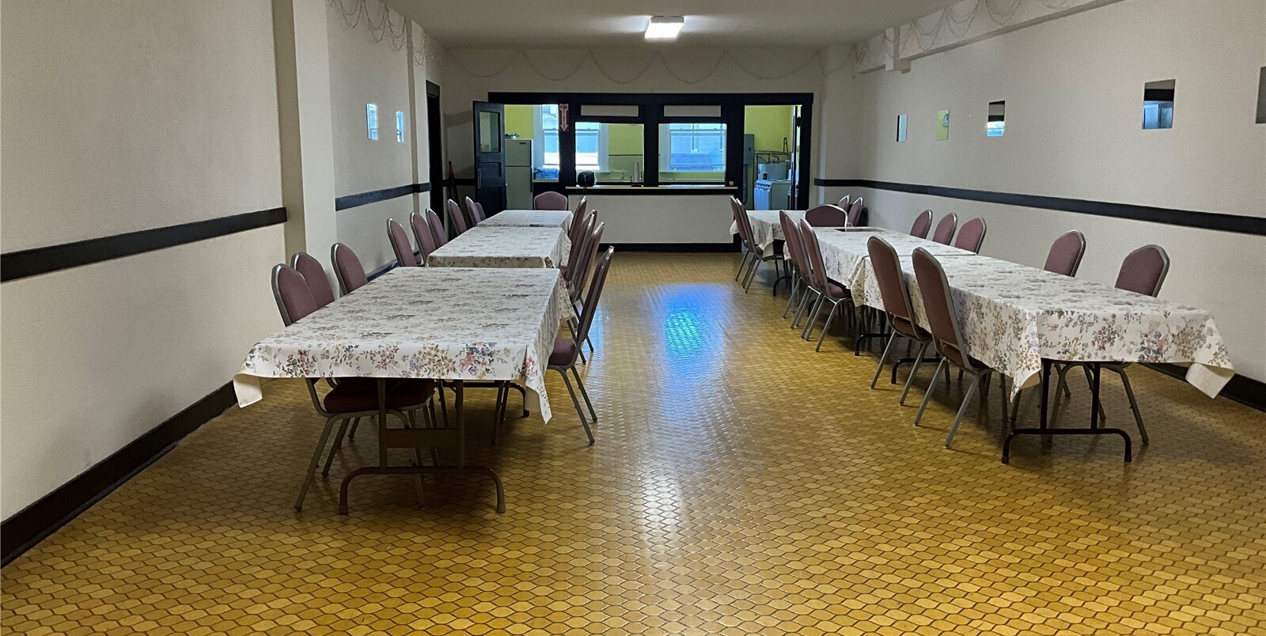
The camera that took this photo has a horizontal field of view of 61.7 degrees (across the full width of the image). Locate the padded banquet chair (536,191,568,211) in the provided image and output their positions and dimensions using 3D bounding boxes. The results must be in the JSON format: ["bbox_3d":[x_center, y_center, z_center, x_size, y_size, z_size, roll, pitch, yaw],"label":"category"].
[{"bbox_3d":[-0.978,-1.016,12.598,0.450,0.935,0.610,0,9,-2],"label":"padded banquet chair"}]

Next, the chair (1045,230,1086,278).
[{"bbox_3d":[2.281,-0.046,6.257,0.610,0.935,0.450,0,9,0],"label":"chair"}]

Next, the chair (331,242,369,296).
[{"bbox_3d":[-1.192,0.103,5.380,0.570,0.930,0.450,0,9,-2],"label":"chair"}]

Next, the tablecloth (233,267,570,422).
[{"bbox_3d":[-0.825,0.038,4.728,1.050,0.270,2.500,0,9,-2],"label":"tablecloth"}]

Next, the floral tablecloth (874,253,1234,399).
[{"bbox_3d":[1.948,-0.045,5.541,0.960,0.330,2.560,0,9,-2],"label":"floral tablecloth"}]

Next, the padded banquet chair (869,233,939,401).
[{"bbox_3d":[1.649,-0.011,6.102,0.570,0.930,0.450,-1,9,-8],"label":"padded banquet chair"}]

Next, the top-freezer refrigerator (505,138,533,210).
[{"bbox_3d":[-2.104,-2.262,18.357,0.720,1.630,0.700,0,9,-2],"label":"top-freezer refrigerator"}]

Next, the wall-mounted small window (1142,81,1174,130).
[{"bbox_3d":[3.382,-1.370,6.833,0.030,0.305,0.380,0,9,-2],"label":"wall-mounted small window"}]

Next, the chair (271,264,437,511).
[{"bbox_3d":[-1.106,0.258,4.308,0.630,0.935,0.450,0,9,-2],"label":"chair"}]

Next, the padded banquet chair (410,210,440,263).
[{"bbox_3d":[-1.407,-0.354,8.294,0.610,0.935,0.450,0,9,2],"label":"padded banquet chair"}]

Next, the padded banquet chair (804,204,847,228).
[{"bbox_3d":[1.752,-0.607,9.943,0.450,0.930,0.570,0,9,-2],"label":"padded banquet chair"}]

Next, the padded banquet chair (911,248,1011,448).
[{"bbox_3d":[1.674,0.120,5.181,0.620,0.935,0.450,-1,9,-4],"label":"padded banquet chair"}]

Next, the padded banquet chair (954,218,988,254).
[{"bbox_3d":[2.154,-0.235,7.489,0.610,0.935,0.450,0,9,-2],"label":"padded banquet chair"}]

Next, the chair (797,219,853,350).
[{"bbox_3d":[1.492,-0.257,7.689,0.570,0.930,0.450,0,9,-1],"label":"chair"}]

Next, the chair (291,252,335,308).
[{"bbox_3d":[-1.235,0.177,4.904,0.570,0.930,0.450,0,9,2],"label":"chair"}]

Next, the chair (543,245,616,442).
[{"bbox_3d":[-0.383,0.118,5.280,0.570,0.930,0.450,0,9,0],"label":"chair"}]

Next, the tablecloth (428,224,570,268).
[{"bbox_3d":[-0.936,-0.439,7.921,0.900,0.295,2.750,0,9,-2],"label":"tablecloth"}]

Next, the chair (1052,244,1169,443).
[{"bbox_3d":[2.279,0.117,5.274,0.570,0.930,0.450,0,9,-1],"label":"chair"}]

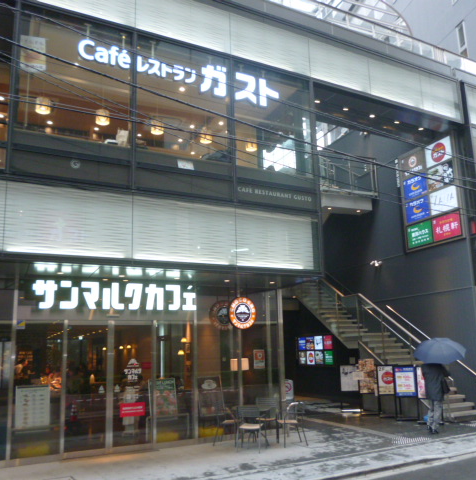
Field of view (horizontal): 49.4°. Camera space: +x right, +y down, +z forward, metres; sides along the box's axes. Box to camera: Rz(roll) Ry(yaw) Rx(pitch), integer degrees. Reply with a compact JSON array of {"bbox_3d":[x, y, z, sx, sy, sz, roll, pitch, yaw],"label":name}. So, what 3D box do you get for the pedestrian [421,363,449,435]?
[{"bbox_3d":[4.253,3.264,11.287,0.420,1.680,0.520,9,-16,-40],"label":"pedestrian"}]

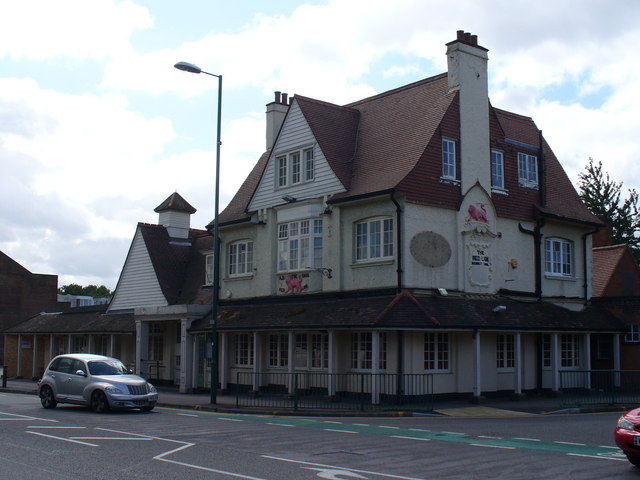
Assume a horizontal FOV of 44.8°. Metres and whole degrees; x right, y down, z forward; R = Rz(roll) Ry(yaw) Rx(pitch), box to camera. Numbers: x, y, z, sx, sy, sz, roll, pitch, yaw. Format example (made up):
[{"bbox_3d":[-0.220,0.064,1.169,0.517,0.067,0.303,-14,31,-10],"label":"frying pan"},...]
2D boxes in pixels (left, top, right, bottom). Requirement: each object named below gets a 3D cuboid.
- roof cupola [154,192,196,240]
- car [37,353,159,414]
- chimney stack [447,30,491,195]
[{"bbox_3d":[-7.200,-1.198,38.911,1.546,2.478,1.546,7,-10,-41],"label":"roof cupola"},{"bbox_3d":[-6.496,4.173,22.825,4.290,1.600,1.720,-6,-10,38],"label":"car"},{"bbox_3d":[5.500,-4.666,28.630,1.666,6.180,0.612,6,-10,-38],"label":"chimney stack"}]

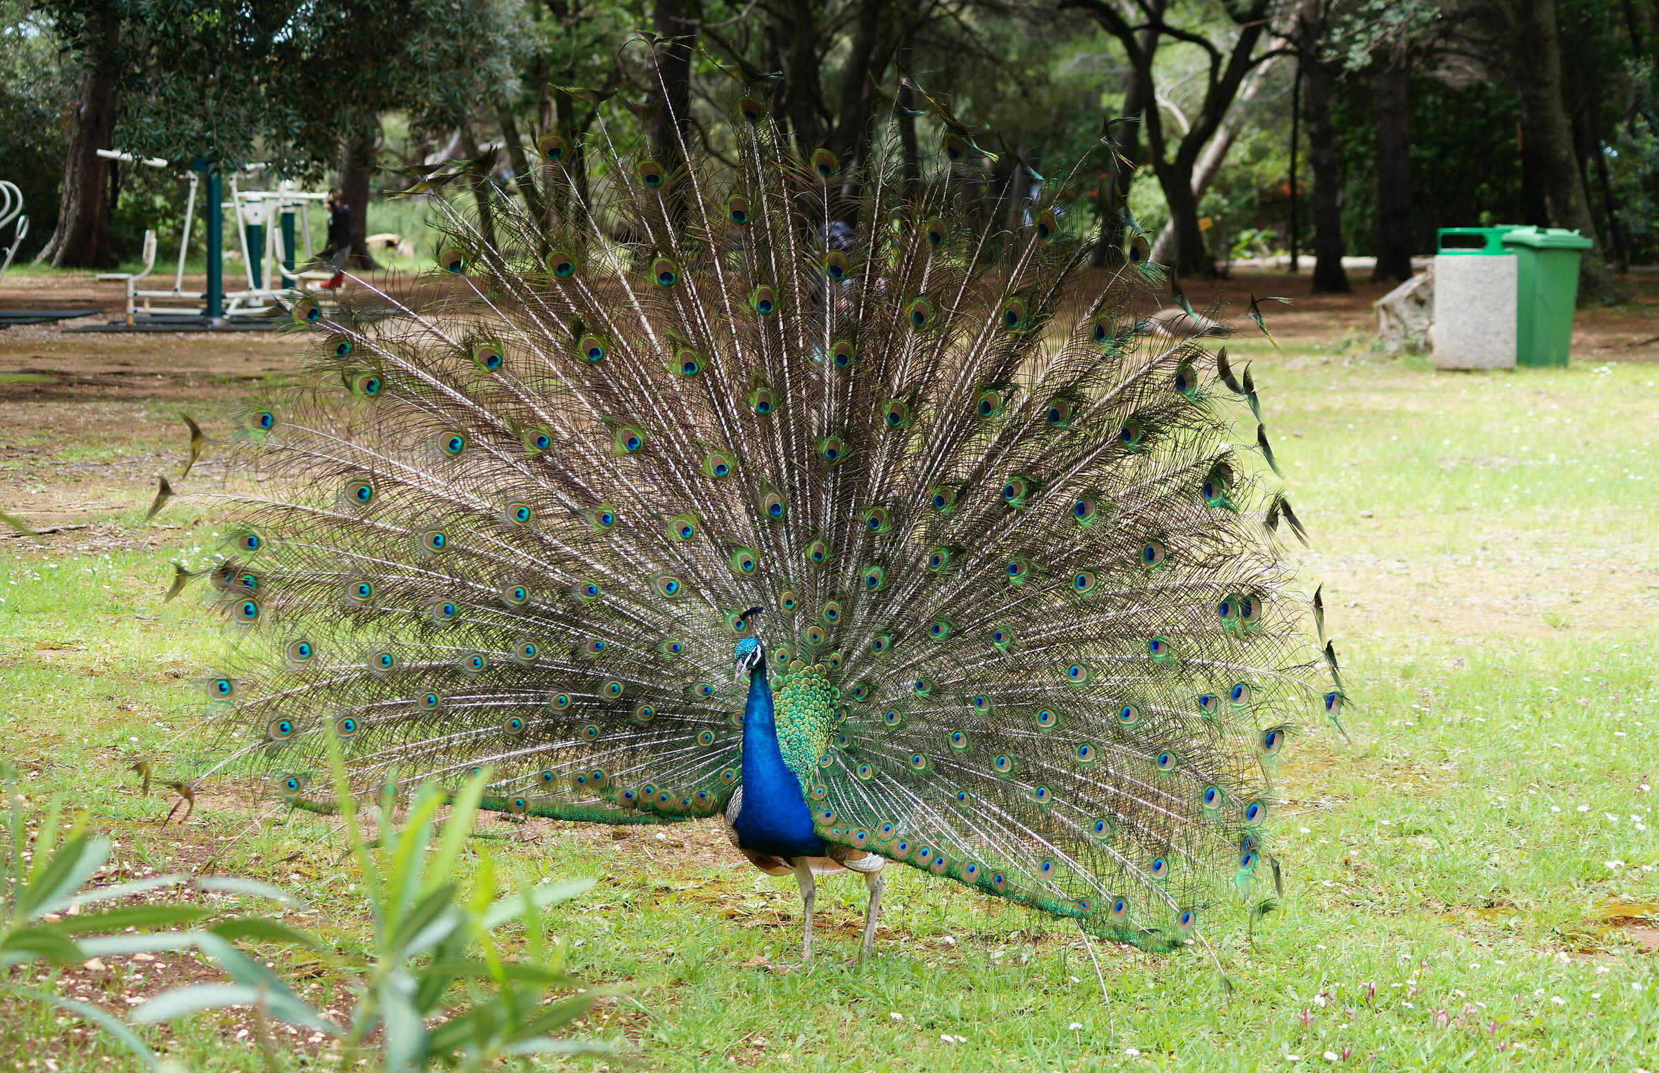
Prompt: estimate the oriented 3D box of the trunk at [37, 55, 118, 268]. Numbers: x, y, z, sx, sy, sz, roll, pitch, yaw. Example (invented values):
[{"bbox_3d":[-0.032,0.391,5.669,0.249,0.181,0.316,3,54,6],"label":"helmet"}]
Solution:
[{"bbox_3d":[-10.110,-5.040,50.800,1.050,2.878,0.950,0,6,0],"label":"trunk"}]

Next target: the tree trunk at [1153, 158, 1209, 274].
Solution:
[{"bbox_3d":[4.417,-4.020,47.500,0.680,1.468,0.600,0,6,0],"label":"tree trunk"}]

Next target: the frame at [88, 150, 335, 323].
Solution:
[{"bbox_3d":[-5.477,-2.651,33.500,2.180,1.564,0.800,0,6,-5],"label":"frame"}]

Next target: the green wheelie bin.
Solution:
[{"bbox_3d":[4.972,-1.670,26.300,0.520,1.000,0.600,-3,6,-27],"label":"green wheelie bin"}]

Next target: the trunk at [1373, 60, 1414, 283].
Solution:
[{"bbox_3d":[6.746,-4.368,45.200,0.480,2.669,0.460,0,6,0],"label":"trunk"}]

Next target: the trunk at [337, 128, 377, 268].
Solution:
[{"bbox_3d":[-6.282,-4.507,50.300,0.550,1.917,0.520,0,6,0],"label":"trunk"}]

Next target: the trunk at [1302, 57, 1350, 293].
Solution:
[{"bbox_3d":[5.493,-4.004,41.800,0.500,2.626,0.480,0,6,0],"label":"trunk"}]

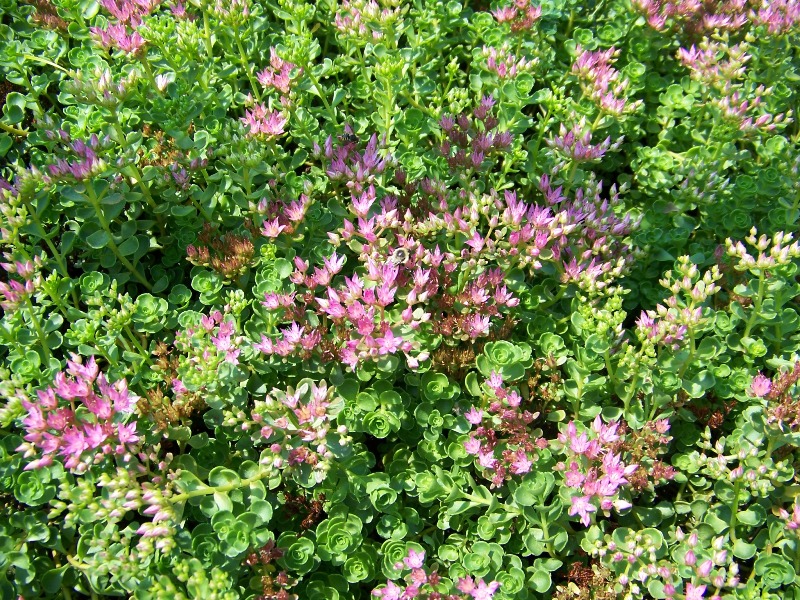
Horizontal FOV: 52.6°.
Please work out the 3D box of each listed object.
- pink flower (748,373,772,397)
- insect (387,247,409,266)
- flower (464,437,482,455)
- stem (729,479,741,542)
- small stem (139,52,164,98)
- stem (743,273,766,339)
[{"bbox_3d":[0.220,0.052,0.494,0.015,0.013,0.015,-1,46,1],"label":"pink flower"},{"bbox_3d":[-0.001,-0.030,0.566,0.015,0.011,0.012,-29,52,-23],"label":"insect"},{"bbox_3d":[0.046,0.091,0.505,0.011,0.009,0.010,-3,51,0],"label":"flower"},{"bbox_3d":[0.203,0.128,0.490,0.005,0.046,0.005,4,26,23],"label":"stem"},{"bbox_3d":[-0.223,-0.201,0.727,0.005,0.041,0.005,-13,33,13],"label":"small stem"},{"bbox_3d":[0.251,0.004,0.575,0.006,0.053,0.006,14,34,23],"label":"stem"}]

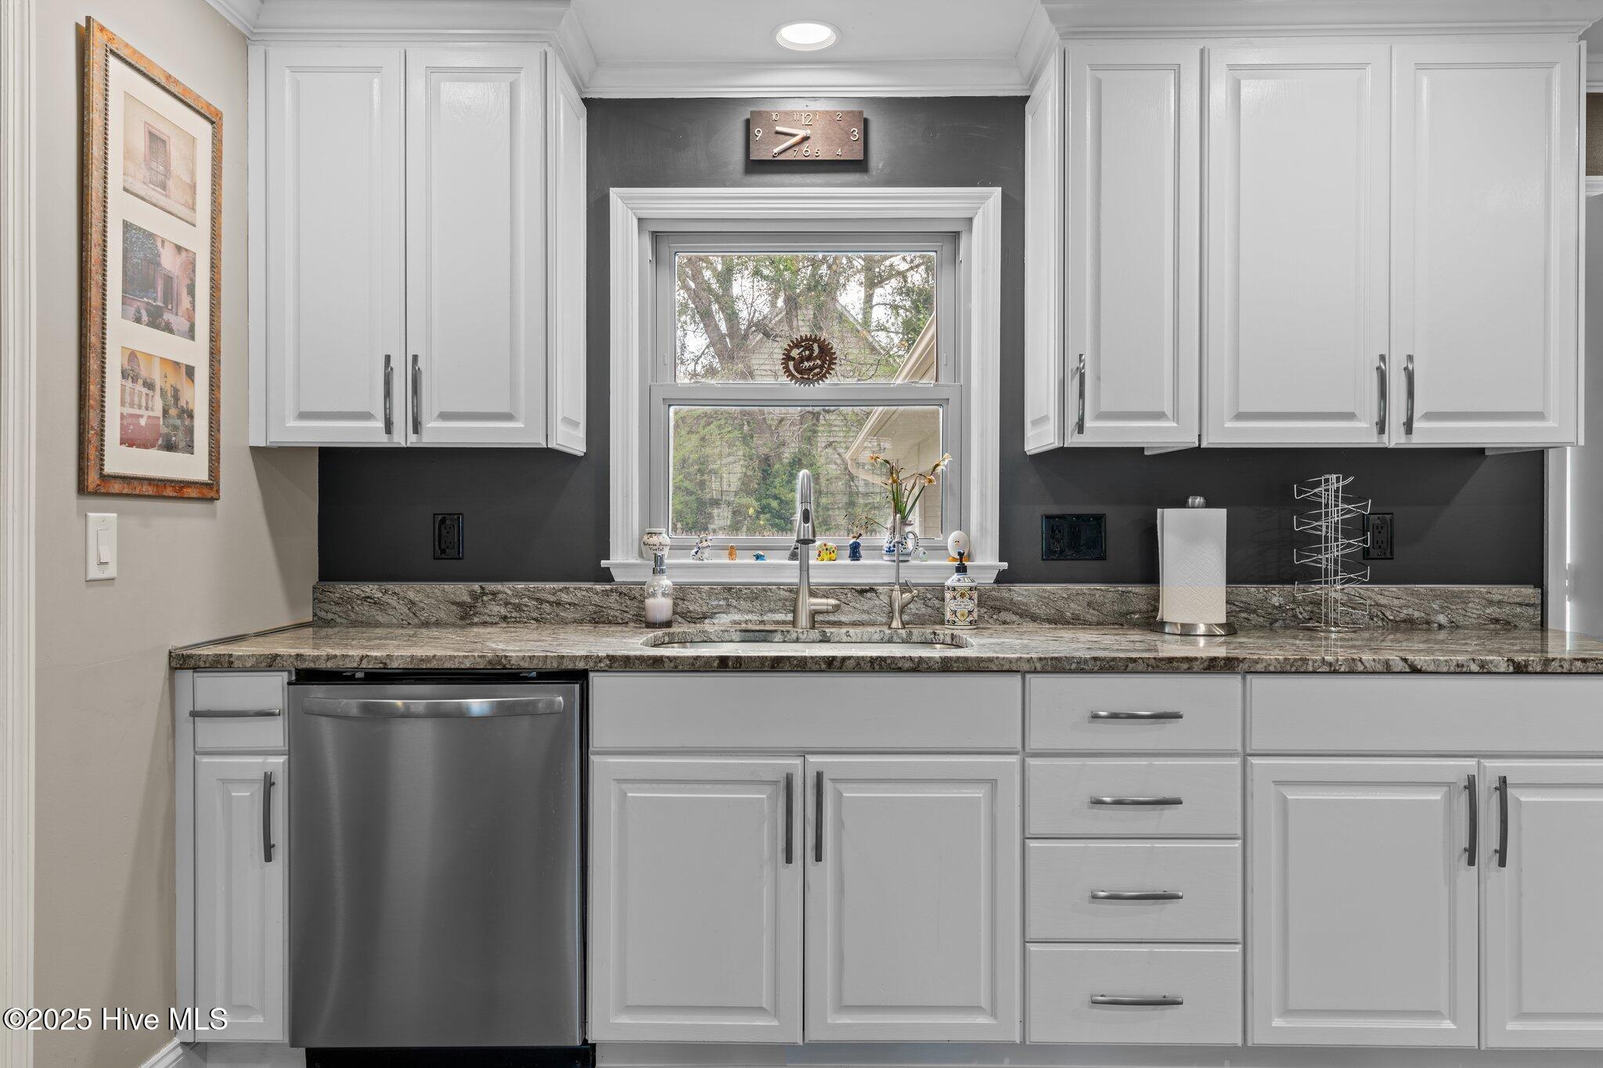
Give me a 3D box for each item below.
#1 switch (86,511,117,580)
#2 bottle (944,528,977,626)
[{"bbox_3d":[-1.301,0.024,1.990,0.010,0.125,0.080,0,0,0],"label":"switch"},{"bbox_3d":[0.402,0.133,2.700,0.081,0.215,0.056,0,0,0],"label":"bottle"}]

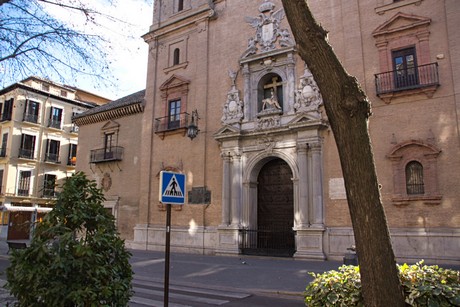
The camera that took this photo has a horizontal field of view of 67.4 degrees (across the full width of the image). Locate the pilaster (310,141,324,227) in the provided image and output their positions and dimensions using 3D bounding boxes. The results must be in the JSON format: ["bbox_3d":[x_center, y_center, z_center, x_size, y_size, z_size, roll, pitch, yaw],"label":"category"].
[{"bbox_3d":[4.362,1.486,17.215,0.500,4.341,0.460,-7,-14,31],"label":"pilaster"}]

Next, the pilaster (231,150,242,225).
[{"bbox_3d":[0.329,1.858,18.562,0.470,4.098,0.500,-6,-13,31],"label":"pilaster"}]

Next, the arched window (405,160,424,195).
[{"bbox_3d":[8.284,1.085,15.446,0.680,1.496,0.220,-7,-14,31],"label":"arched window"}]

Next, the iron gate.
[{"bbox_3d":[1.890,4.682,18.125,3.216,1.400,0.100,-7,-14,31],"label":"iron gate"}]

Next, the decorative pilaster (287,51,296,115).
[{"bbox_3d":[3.403,-3.879,19.102,0.430,3.598,0.350,-7,-14,31],"label":"decorative pilaster"}]

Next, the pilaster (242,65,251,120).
[{"bbox_3d":[0.932,-3.450,19.501,0.350,3.393,0.320,-6,-13,31],"label":"pilaster"}]

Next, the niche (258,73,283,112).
[{"bbox_3d":[2.394,-3.230,19.082,1.484,2.291,0.800,-6,-13,31],"label":"niche"}]

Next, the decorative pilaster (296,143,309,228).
[{"bbox_3d":[3.735,1.564,17.595,0.500,4.369,0.460,-7,-14,31],"label":"decorative pilaster"}]

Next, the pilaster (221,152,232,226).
[{"bbox_3d":[-0.202,2.021,19.988,0.500,4.430,0.460,-7,-14,31],"label":"pilaster"}]

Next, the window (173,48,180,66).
[{"bbox_3d":[-3.555,-6.520,23.407,0.522,1.217,0.280,-6,-13,31],"label":"window"}]

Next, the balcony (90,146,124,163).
[{"bbox_3d":[-9.053,0.107,25.348,2.833,0.920,0.650,-6,-13,31],"label":"balcony"}]

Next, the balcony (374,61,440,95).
[{"bbox_3d":[8.175,-3.286,15.960,2.539,1.114,0.620,-7,-14,31],"label":"balcony"}]

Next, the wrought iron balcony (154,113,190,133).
[{"bbox_3d":[-3.716,-1.942,22.160,2.468,0.960,0.500,-6,-13,31],"label":"wrought iron balcony"}]

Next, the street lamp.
[{"bbox_3d":[-2.181,-1.757,20.924,0.500,1.991,0.900,-6,-13,31],"label":"street lamp"}]

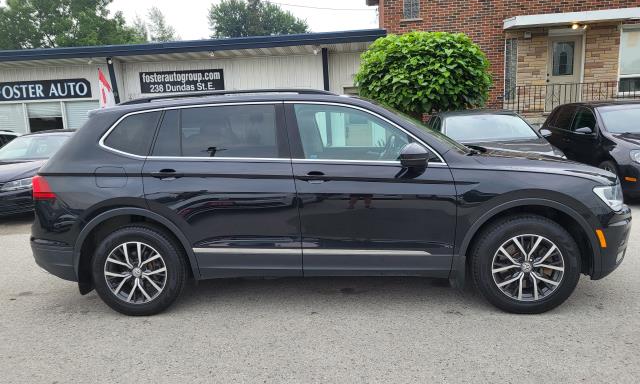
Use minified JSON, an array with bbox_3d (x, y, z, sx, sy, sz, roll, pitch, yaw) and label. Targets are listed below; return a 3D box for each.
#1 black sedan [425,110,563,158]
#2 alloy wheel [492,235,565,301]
[{"bbox_3d":[2.808,-0.709,8.454,1.800,1.450,4.600,-1,9,7],"label":"black sedan"},{"bbox_3d":[1.432,0.515,3.381,0.470,0.470,0.190,-2,9,5],"label":"alloy wheel"}]

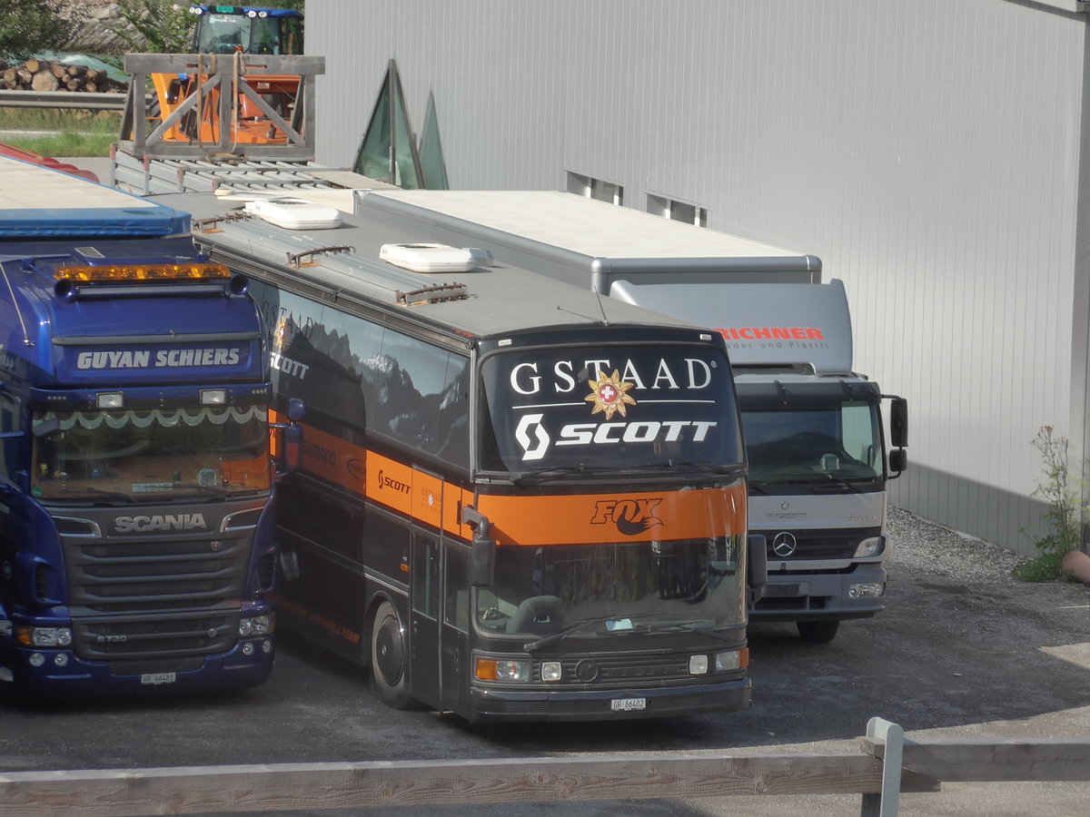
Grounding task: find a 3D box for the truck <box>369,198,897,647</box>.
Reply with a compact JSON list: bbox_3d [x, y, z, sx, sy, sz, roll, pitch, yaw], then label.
[{"bbox_3d":[0.697,0.064,71.818,2.600,3.758,9.272,-1,8,-21],"label":"truck"}]

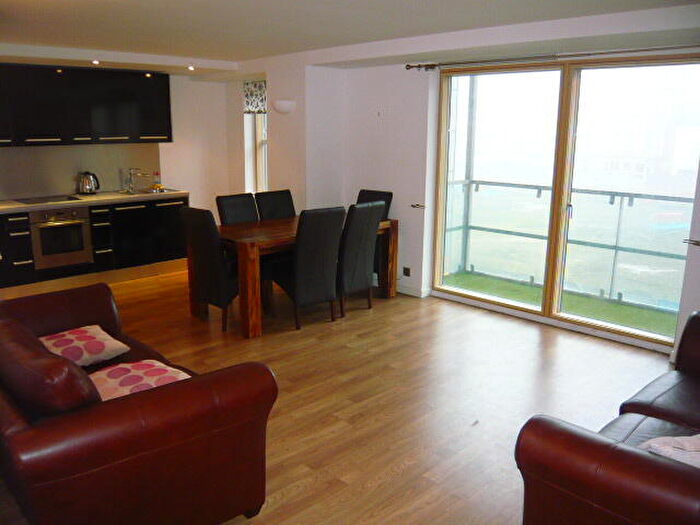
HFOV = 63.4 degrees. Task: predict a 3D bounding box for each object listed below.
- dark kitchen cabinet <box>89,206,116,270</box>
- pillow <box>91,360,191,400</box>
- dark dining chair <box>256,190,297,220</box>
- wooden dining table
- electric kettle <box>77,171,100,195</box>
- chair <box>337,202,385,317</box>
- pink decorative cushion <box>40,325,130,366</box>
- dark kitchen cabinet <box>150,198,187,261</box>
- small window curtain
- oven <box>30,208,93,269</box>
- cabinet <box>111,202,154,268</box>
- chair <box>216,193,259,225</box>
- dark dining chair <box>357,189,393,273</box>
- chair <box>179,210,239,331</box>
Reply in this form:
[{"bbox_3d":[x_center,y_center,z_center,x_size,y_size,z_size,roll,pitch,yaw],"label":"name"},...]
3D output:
[{"bbox_3d":[-2.724,-0.300,6.091,0.280,0.700,0.570,-12,18,-41],"label":"dark kitchen cabinet"},{"bbox_3d":[-0.988,0.550,2.617,0.400,0.120,0.400,13,18,43],"label":"pillow"},{"bbox_3d":[-0.599,-0.176,5.674,0.440,1.010,0.590,-12,18,-41],"label":"dark dining chair"},{"bbox_3d":[-0.476,0.036,5.312,1.740,0.770,0.860,-12,18,-41],"label":"wooden dining table"},{"bbox_3d":[-2.855,-0.860,6.172,0.220,0.250,0.165,-8,16,-30],"label":"electric kettle"},{"bbox_3d":[-0.026,-0.057,5.196,0.430,1.010,0.580,-12,18,-41],"label":"chair"},{"bbox_3d":[-1.442,0.442,3.031,0.400,0.120,0.400,13,18,43],"label":"pink decorative cushion"},{"bbox_3d":[-2.222,-0.407,6.638,0.587,0.709,0.471,13,18,43],"label":"dark kitchen cabinet"},{"bbox_3d":[-1.227,-2.126,7.268,0.070,0.420,0.480,-12,18,-41],"label":"small window curtain"},{"bbox_3d":[-3.016,-0.285,5.806,0.575,0.580,0.550,-12,18,-41],"label":"oven"},{"bbox_3d":[-2.541,-0.335,6.320,0.587,0.709,0.471,13,18,43],"label":"cabinet"},{"bbox_3d":[-0.921,-0.126,5.465,0.607,1.012,0.446,13,18,43],"label":"chair"},{"bbox_3d":[0.063,-0.216,5.887,0.446,1.012,0.607,13,18,43],"label":"dark dining chair"},{"bbox_3d":[-1.025,0.023,4.816,0.446,1.012,0.607,13,18,43],"label":"chair"}]

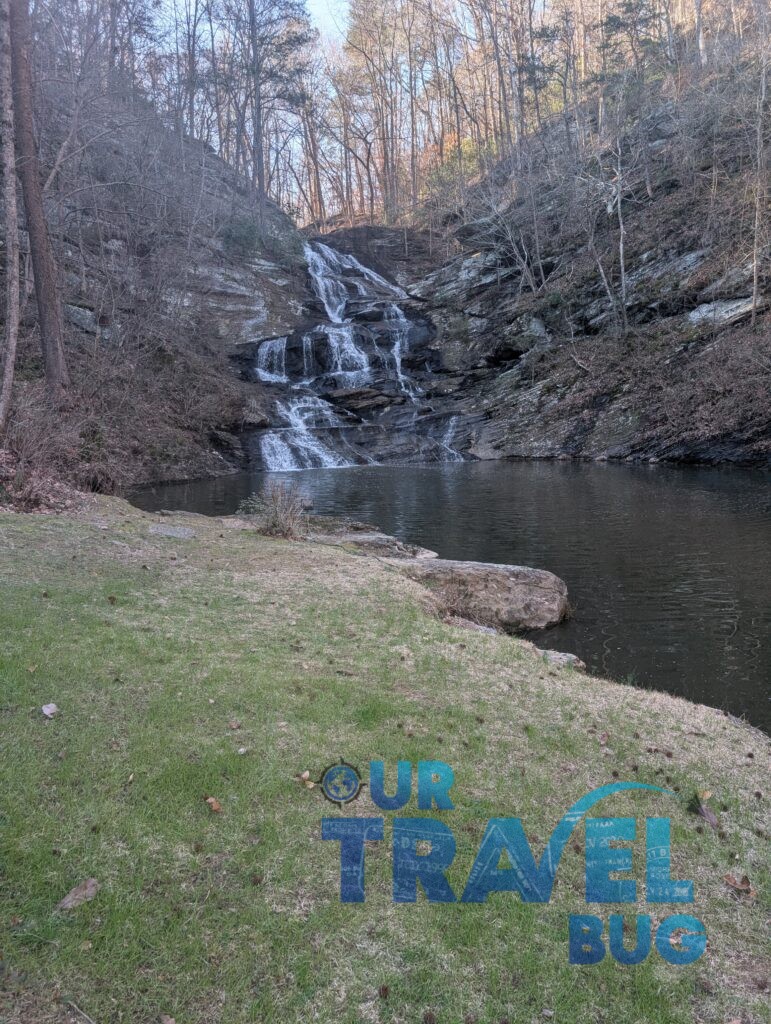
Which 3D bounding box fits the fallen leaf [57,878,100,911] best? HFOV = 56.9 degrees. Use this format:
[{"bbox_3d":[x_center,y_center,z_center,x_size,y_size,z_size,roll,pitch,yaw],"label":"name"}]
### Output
[{"bbox_3d":[-1.007,1.260,2.331,0.090,0.025,0.165,4,8,30],"label":"fallen leaf"}]

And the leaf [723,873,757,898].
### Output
[{"bbox_3d":[1.204,1.266,2.407,0.090,0.040,0.080,4,8,27],"label":"leaf"}]

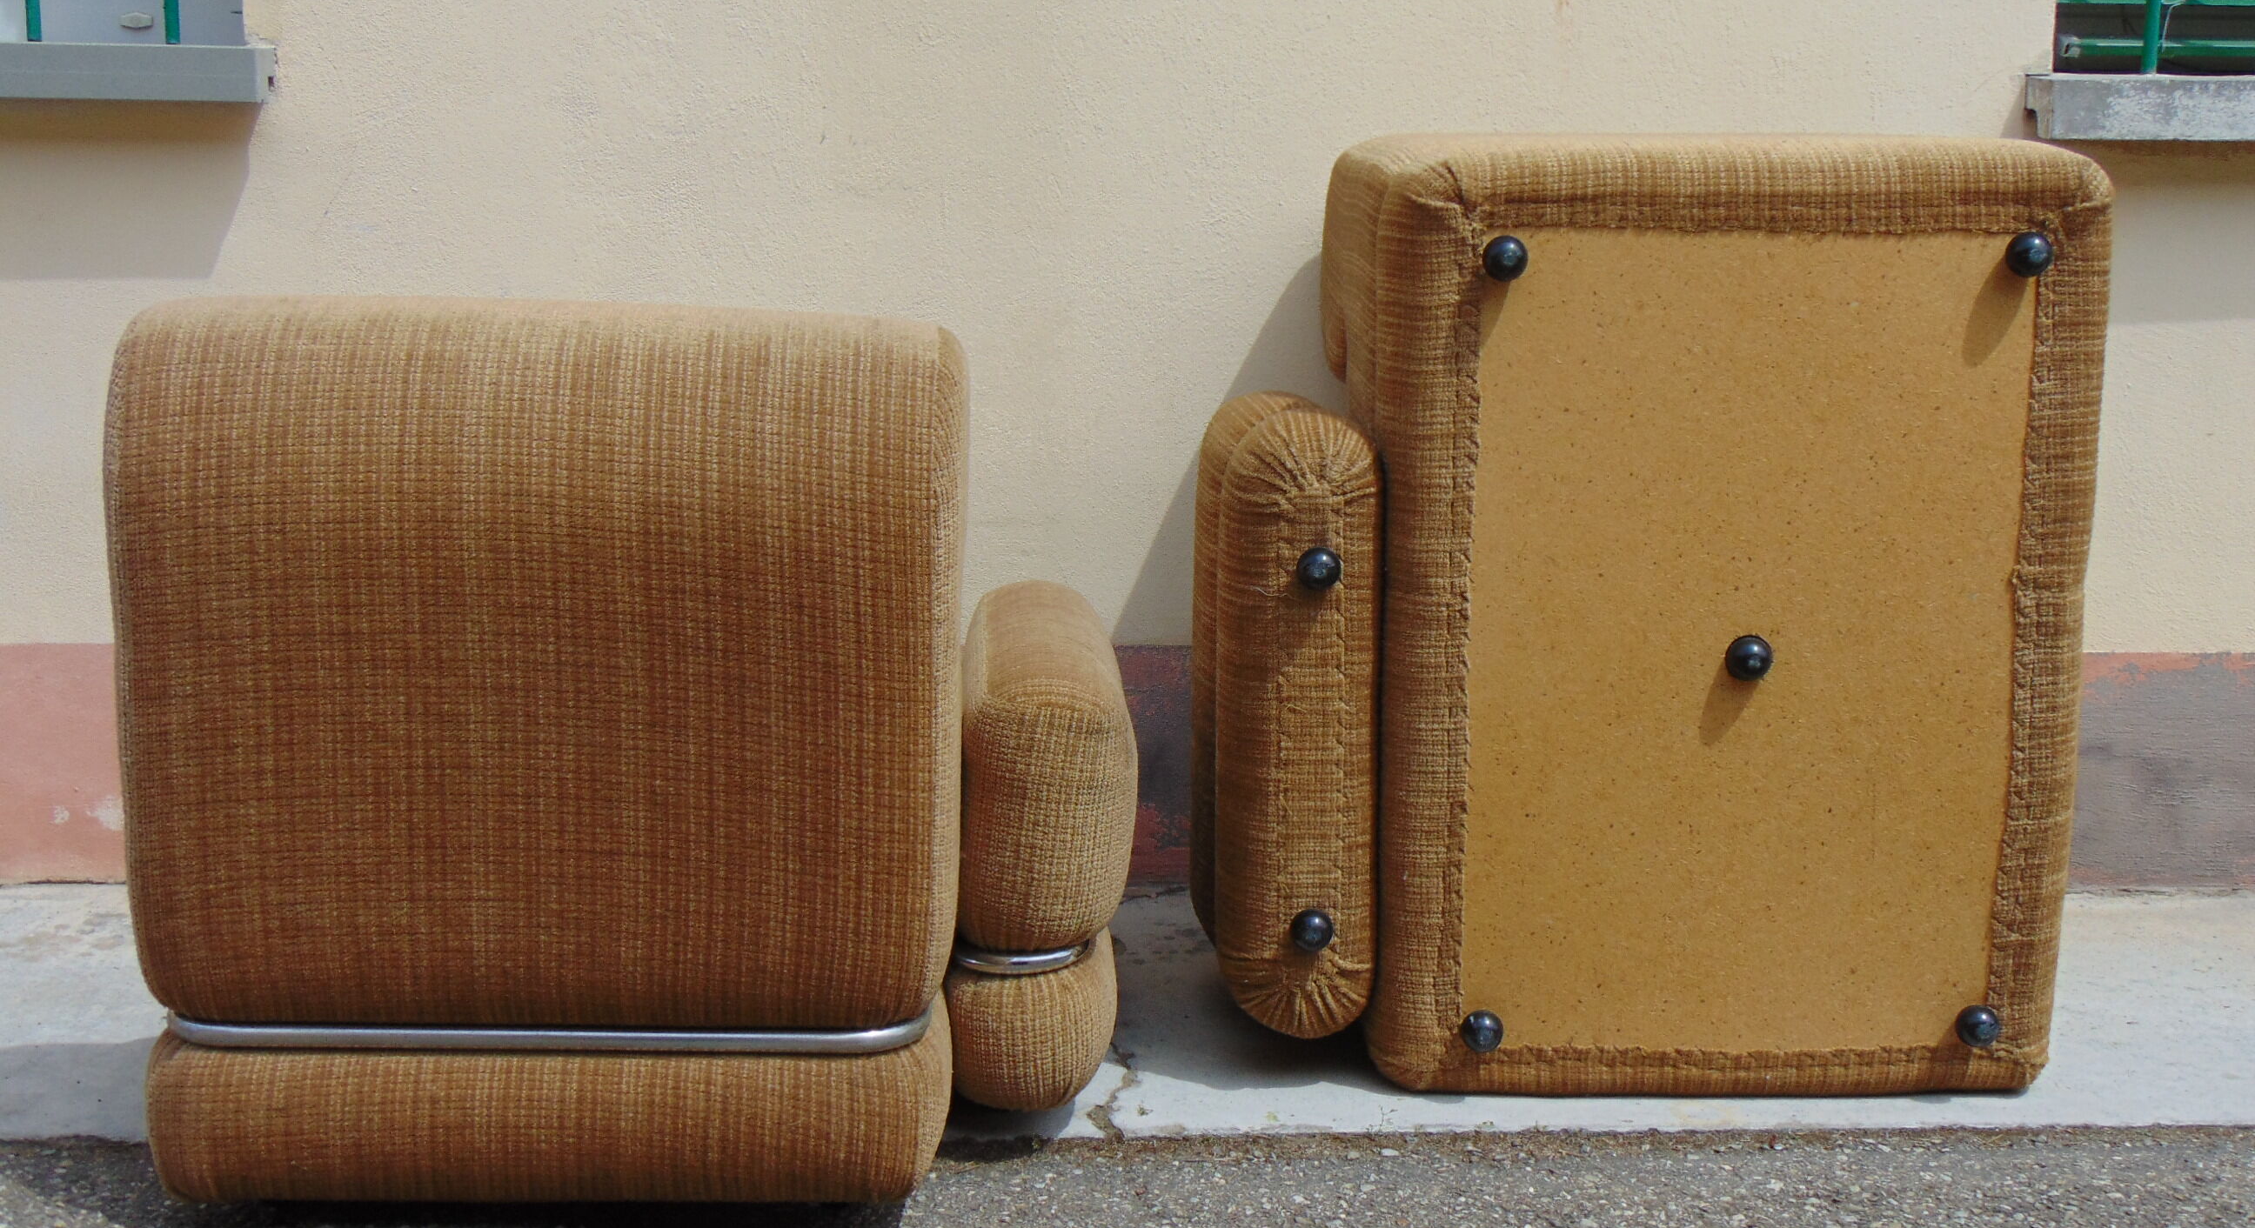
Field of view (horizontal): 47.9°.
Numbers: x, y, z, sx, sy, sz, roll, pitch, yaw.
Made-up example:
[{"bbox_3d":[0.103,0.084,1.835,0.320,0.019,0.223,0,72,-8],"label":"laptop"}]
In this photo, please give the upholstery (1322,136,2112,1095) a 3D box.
[{"bbox_3d":[0.475,-0.031,2.638,0.810,0.900,0.750,0,10,0],"label":"upholstery"}]

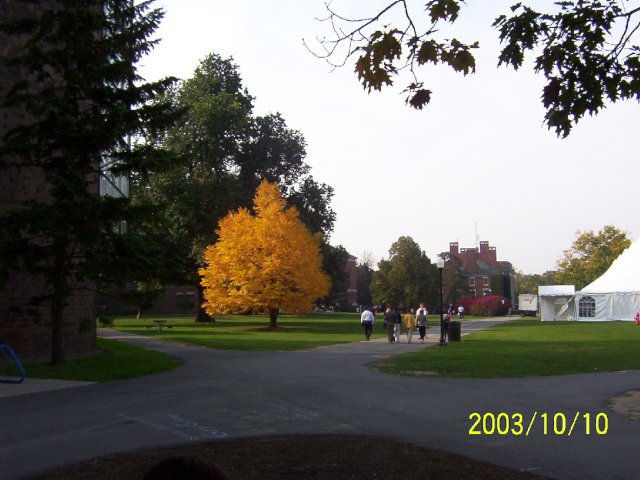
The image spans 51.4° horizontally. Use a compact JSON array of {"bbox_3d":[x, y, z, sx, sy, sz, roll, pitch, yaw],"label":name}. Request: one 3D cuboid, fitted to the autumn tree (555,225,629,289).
[{"bbox_3d":[43.095,4.846,105.030,12.620,14.370,12.000,0,-6,0],"label":"autumn tree"}]

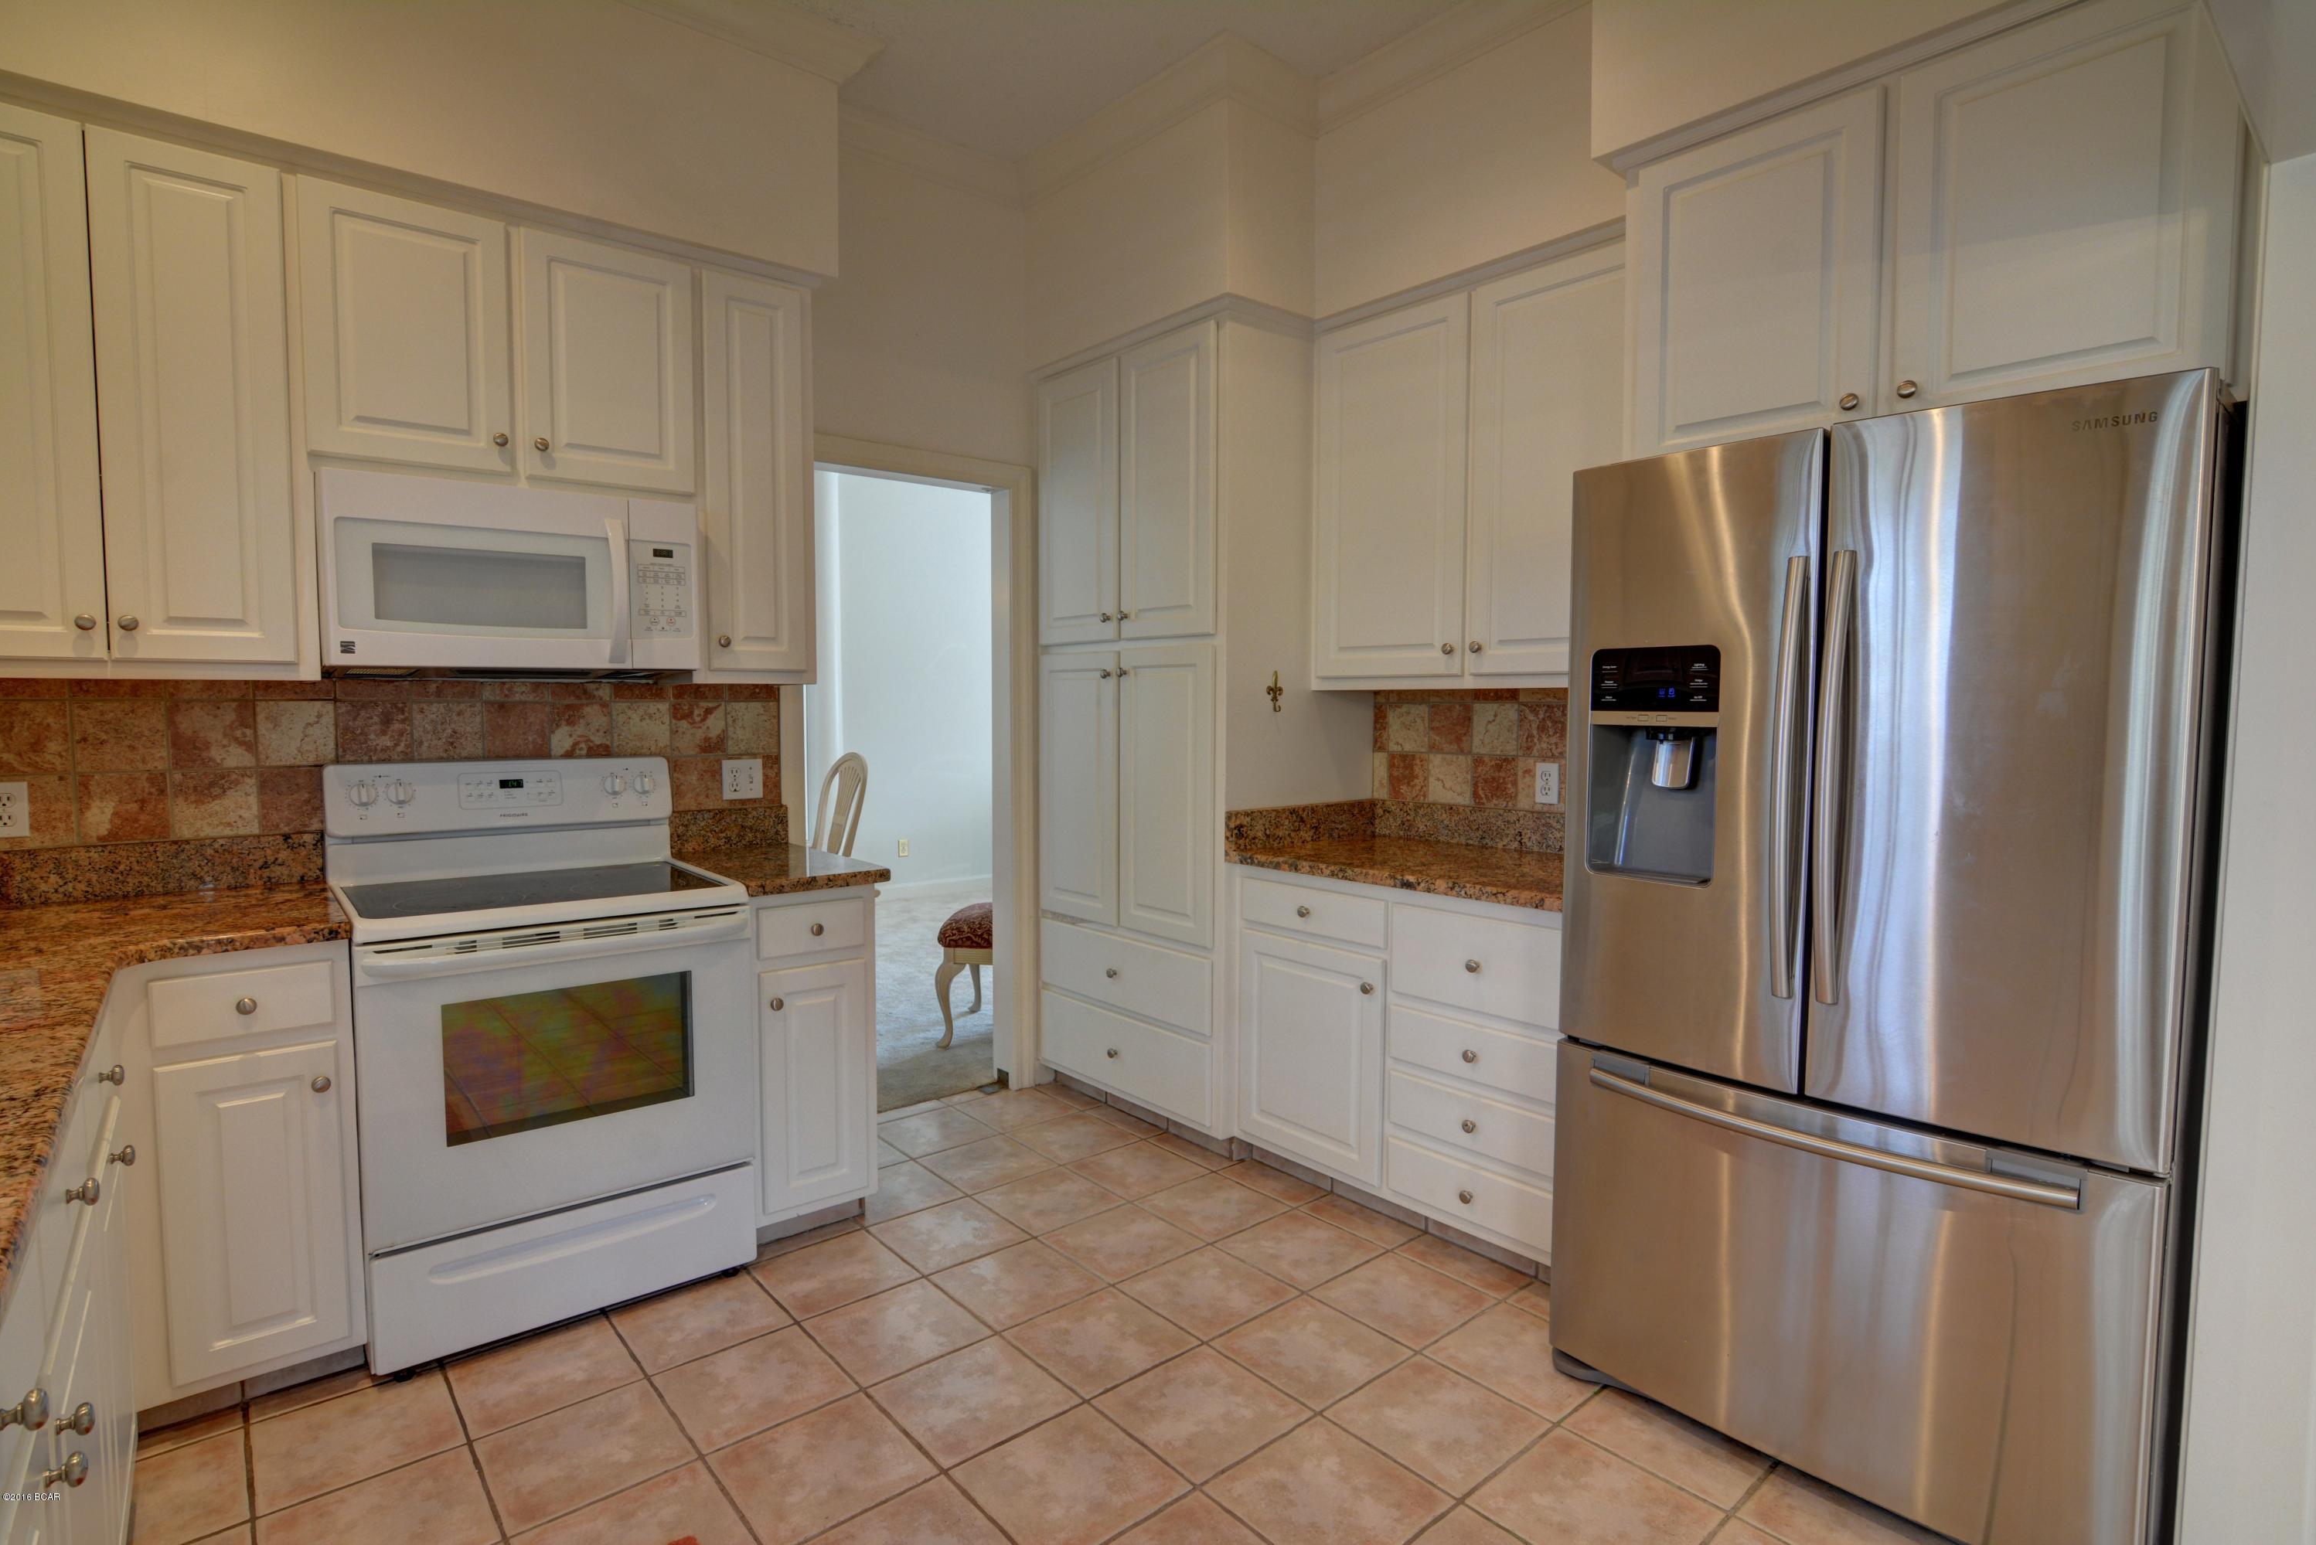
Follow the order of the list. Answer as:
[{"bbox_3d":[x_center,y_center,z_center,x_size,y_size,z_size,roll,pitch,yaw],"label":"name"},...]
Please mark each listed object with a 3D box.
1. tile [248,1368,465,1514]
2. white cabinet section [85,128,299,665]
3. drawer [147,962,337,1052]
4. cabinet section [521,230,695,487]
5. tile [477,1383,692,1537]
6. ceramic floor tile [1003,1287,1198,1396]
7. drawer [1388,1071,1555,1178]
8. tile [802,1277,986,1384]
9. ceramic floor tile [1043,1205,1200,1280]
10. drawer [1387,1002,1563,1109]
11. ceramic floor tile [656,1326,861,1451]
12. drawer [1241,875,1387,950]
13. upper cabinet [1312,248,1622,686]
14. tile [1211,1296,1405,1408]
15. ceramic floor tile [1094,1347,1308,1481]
[{"bbox_3d":[-1.486,1.233,1.913,0.302,0.010,0.302,-2,4,-40],"label":"tile"},{"bbox_3d":[-2.054,-0.754,2.235,0.287,1.007,0.310,-2,4,-35],"label":"white cabinet section"},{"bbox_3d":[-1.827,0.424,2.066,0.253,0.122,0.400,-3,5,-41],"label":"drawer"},{"bbox_3d":[-1.431,-1.003,2.663,0.370,0.563,0.310,-2,4,-35],"label":"cabinet section"},{"bbox_3d":[-1.059,1.258,1.904,0.300,0.012,0.300,-3,5,-40],"label":"tile"},{"bbox_3d":[-0.125,1.232,2.236,0.300,0.012,0.300,-3,5,-40],"label":"ceramic floor tile"},{"bbox_3d":[0.916,0.828,2.612,0.460,0.140,0.465,-3,4,-43],"label":"drawer"},{"bbox_3d":[-0.570,1.218,2.249,0.302,0.010,0.302,-2,4,-40],"label":"tile"},{"bbox_3d":[-0.090,1.209,2.648,0.305,0.012,0.305,-3,4,-41],"label":"ceramic floor tile"},{"bbox_3d":[0.917,0.659,2.603,0.460,0.140,0.465,-3,4,-43],"label":"drawer"},{"bbox_3d":[-0.818,1.245,2.090,0.300,0.012,0.300,-3,5,-40],"label":"ceramic floor tile"},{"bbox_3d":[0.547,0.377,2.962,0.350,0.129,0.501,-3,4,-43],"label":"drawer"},{"bbox_3d":[0.951,-0.773,2.913,0.340,1.085,1.042,-4,5,-43],"label":"upper cabinet"},{"bbox_3d":[0.326,1.226,2.185,0.302,0.010,0.302,-2,4,-40],"label":"tile"},{"bbox_3d":[0.084,1.236,1.996,0.302,0.010,0.302,-2,4,-41],"label":"ceramic floor tile"}]

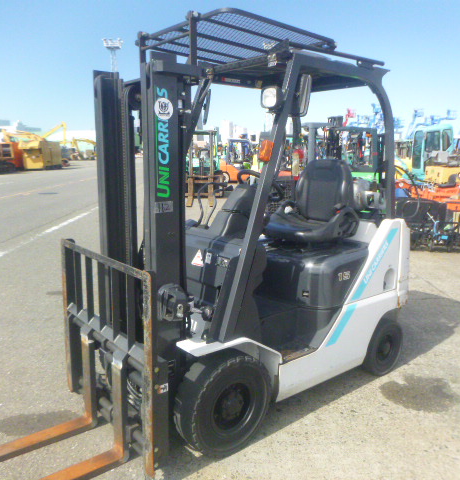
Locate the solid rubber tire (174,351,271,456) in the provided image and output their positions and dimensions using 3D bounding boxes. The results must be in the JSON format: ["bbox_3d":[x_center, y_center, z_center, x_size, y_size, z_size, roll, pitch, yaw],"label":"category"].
[{"bbox_3d":[-0.021,0.872,2.520,0.560,0.560,0.175,-8,13,-37],"label":"solid rubber tire"}]

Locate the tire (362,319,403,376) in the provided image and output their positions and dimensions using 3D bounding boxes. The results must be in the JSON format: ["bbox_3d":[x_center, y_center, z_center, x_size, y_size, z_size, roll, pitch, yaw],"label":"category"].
[{"bbox_3d":[1.093,0.771,3.371,0.436,0.436,0.135,-8,13,-37],"label":"tire"}]

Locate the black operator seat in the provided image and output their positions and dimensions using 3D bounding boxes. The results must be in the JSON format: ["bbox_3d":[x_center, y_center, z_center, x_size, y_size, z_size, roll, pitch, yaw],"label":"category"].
[{"bbox_3d":[0.590,-0.298,3.358,0.580,0.570,0.520,-8,13,-37],"label":"black operator seat"}]

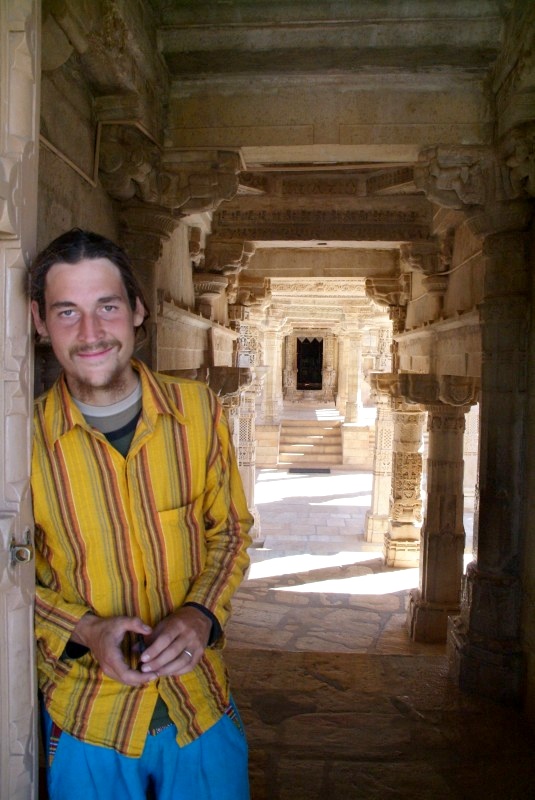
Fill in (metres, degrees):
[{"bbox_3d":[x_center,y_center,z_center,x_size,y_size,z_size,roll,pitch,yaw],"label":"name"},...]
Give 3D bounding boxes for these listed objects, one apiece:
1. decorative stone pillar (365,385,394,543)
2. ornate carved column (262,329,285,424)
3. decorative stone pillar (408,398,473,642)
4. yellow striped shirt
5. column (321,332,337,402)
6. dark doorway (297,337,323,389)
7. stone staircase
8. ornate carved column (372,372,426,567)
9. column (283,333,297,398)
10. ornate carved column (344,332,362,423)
[{"bbox_3d":[1.155,0.606,5.991,0.380,1.529,0.380,0,3,4],"label":"decorative stone pillar"},{"bbox_3d":[0.113,-0.435,10.851,0.360,1.692,0.360,0,3,4],"label":"ornate carved column"},{"bbox_3d":[1.120,0.736,3.884,0.420,1.506,0.420,0,3,4],"label":"decorative stone pillar"},{"bbox_3d":[-0.240,0.283,1.100,0.460,0.710,0.290,-3,3,-5],"label":"yellow striped shirt"},{"bbox_3d":[1.508,-0.816,14.912,0.374,1.696,0.320,0,3,4],"label":"column"},{"bbox_3d":[1.076,-0.923,15.134,0.628,1.319,0.180,0,3,4],"label":"dark doorway"},{"bbox_3d":[0.786,0.756,10.867,1.073,0.682,1.423,0,3,4],"label":"stone staircase"},{"bbox_3d":[1.221,0.587,5.237,0.480,1.653,0.460,0,3,4],"label":"ornate carved column"},{"bbox_3d":[0.552,-0.801,14.974,0.335,1.641,0.320,0,3,4],"label":"column"},{"bbox_3d":[1.582,-0.427,11.103,0.340,1.660,0.340,0,3,4],"label":"ornate carved column"}]

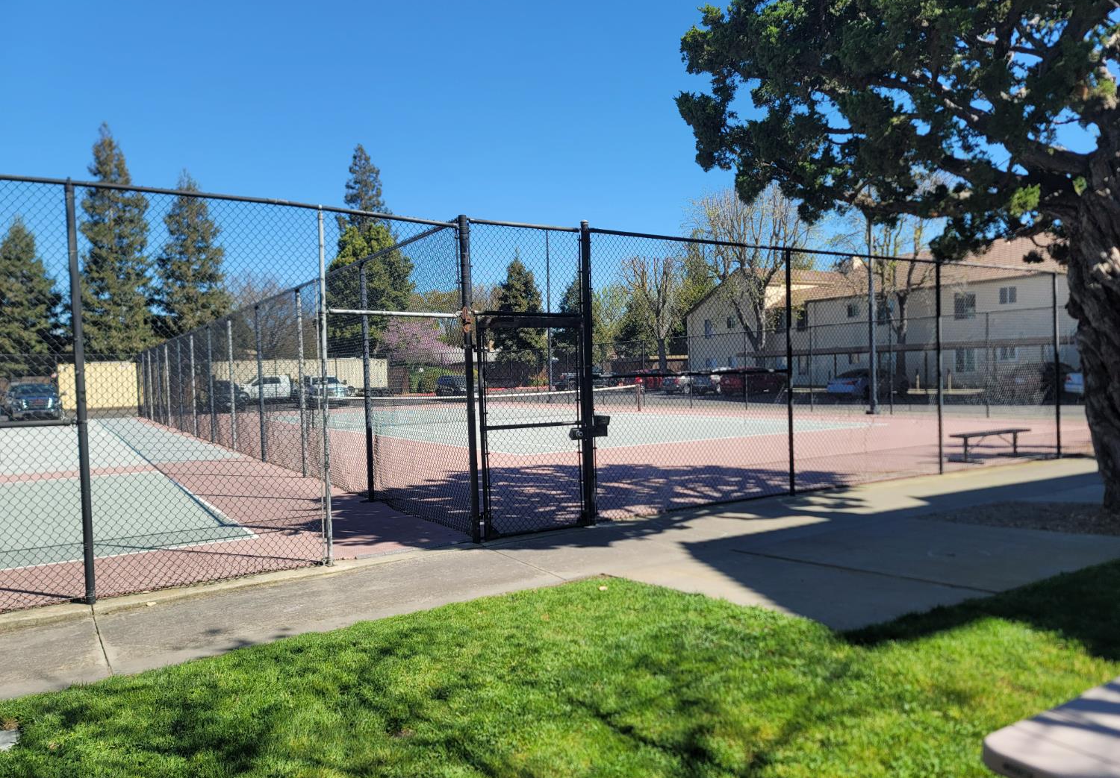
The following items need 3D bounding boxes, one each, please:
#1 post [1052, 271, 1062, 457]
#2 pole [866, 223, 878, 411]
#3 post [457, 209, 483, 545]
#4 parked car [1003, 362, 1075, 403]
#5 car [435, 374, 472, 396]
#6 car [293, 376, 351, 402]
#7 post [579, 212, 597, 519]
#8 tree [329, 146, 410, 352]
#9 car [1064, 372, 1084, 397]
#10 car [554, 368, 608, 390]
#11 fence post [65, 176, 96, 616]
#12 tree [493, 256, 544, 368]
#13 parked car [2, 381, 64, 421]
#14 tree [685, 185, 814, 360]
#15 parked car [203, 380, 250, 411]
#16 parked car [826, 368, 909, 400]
[{"bbox_3d":[8.070,-0.410,13.137,0.060,3.030,0.060,-2,1,-32],"label":"post"},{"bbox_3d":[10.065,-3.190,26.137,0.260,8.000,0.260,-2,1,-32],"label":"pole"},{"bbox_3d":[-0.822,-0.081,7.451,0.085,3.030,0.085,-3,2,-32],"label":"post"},{"bbox_3d":[19.812,-0.351,32.423,4.600,1.600,1.860,-2,1,-32],"label":"parked car"},{"bbox_3d":[-8.354,-0.253,64.816,1.850,1.700,4.500,-2,1,-32],"label":"car"},{"bbox_3d":[-15.961,0.035,54.012,1.980,1.820,5.100,-2,1,-37],"label":"car"},{"bbox_3d":[0.273,-0.156,8.294,0.085,3.120,0.085,-2,1,-32],"label":"post"},{"bbox_3d":[-19.706,-12.016,81.779,8.700,25.200,8.700,-2,1,-32],"label":"tree"},{"bbox_3d":[21.972,-0.341,31.688,4.700,1.460,1.830,-2,1,-32],"label":"car"},{"bbox_3d":[2.033,-0.639,66.488,5.100,1.850,1.920,-2,1,-32],"label":"car"},{"bbox_3d":[-3.448,0.024,5.837,0.070,3.050,0.070,-2,1,-32],"label":"fence post"},{"bbox_3d":[-4.680,-7.649,91.887,5.800,15.200,5.800,-1,1,0],"label":"tree"},{"bbox_3d":[-26.137,0.523,40.508,2.050,1.860,5.400,-2,1,-32],"label":"parked car"},{"bbox_3d":[12.582,-6.778,54.375,8.600,14.000,8.600,-2,1,-32],"label":"tree"},{"bbox_3d":[-18.782,0.303,45.054,1.980,1.760,4.800,-2,1,-32],"label":"parked car"},{"bbox_3d":[15.763,-0.337,41.416,4.650,1.440,1.820,-2,1,-32],"label":"parked car"}]

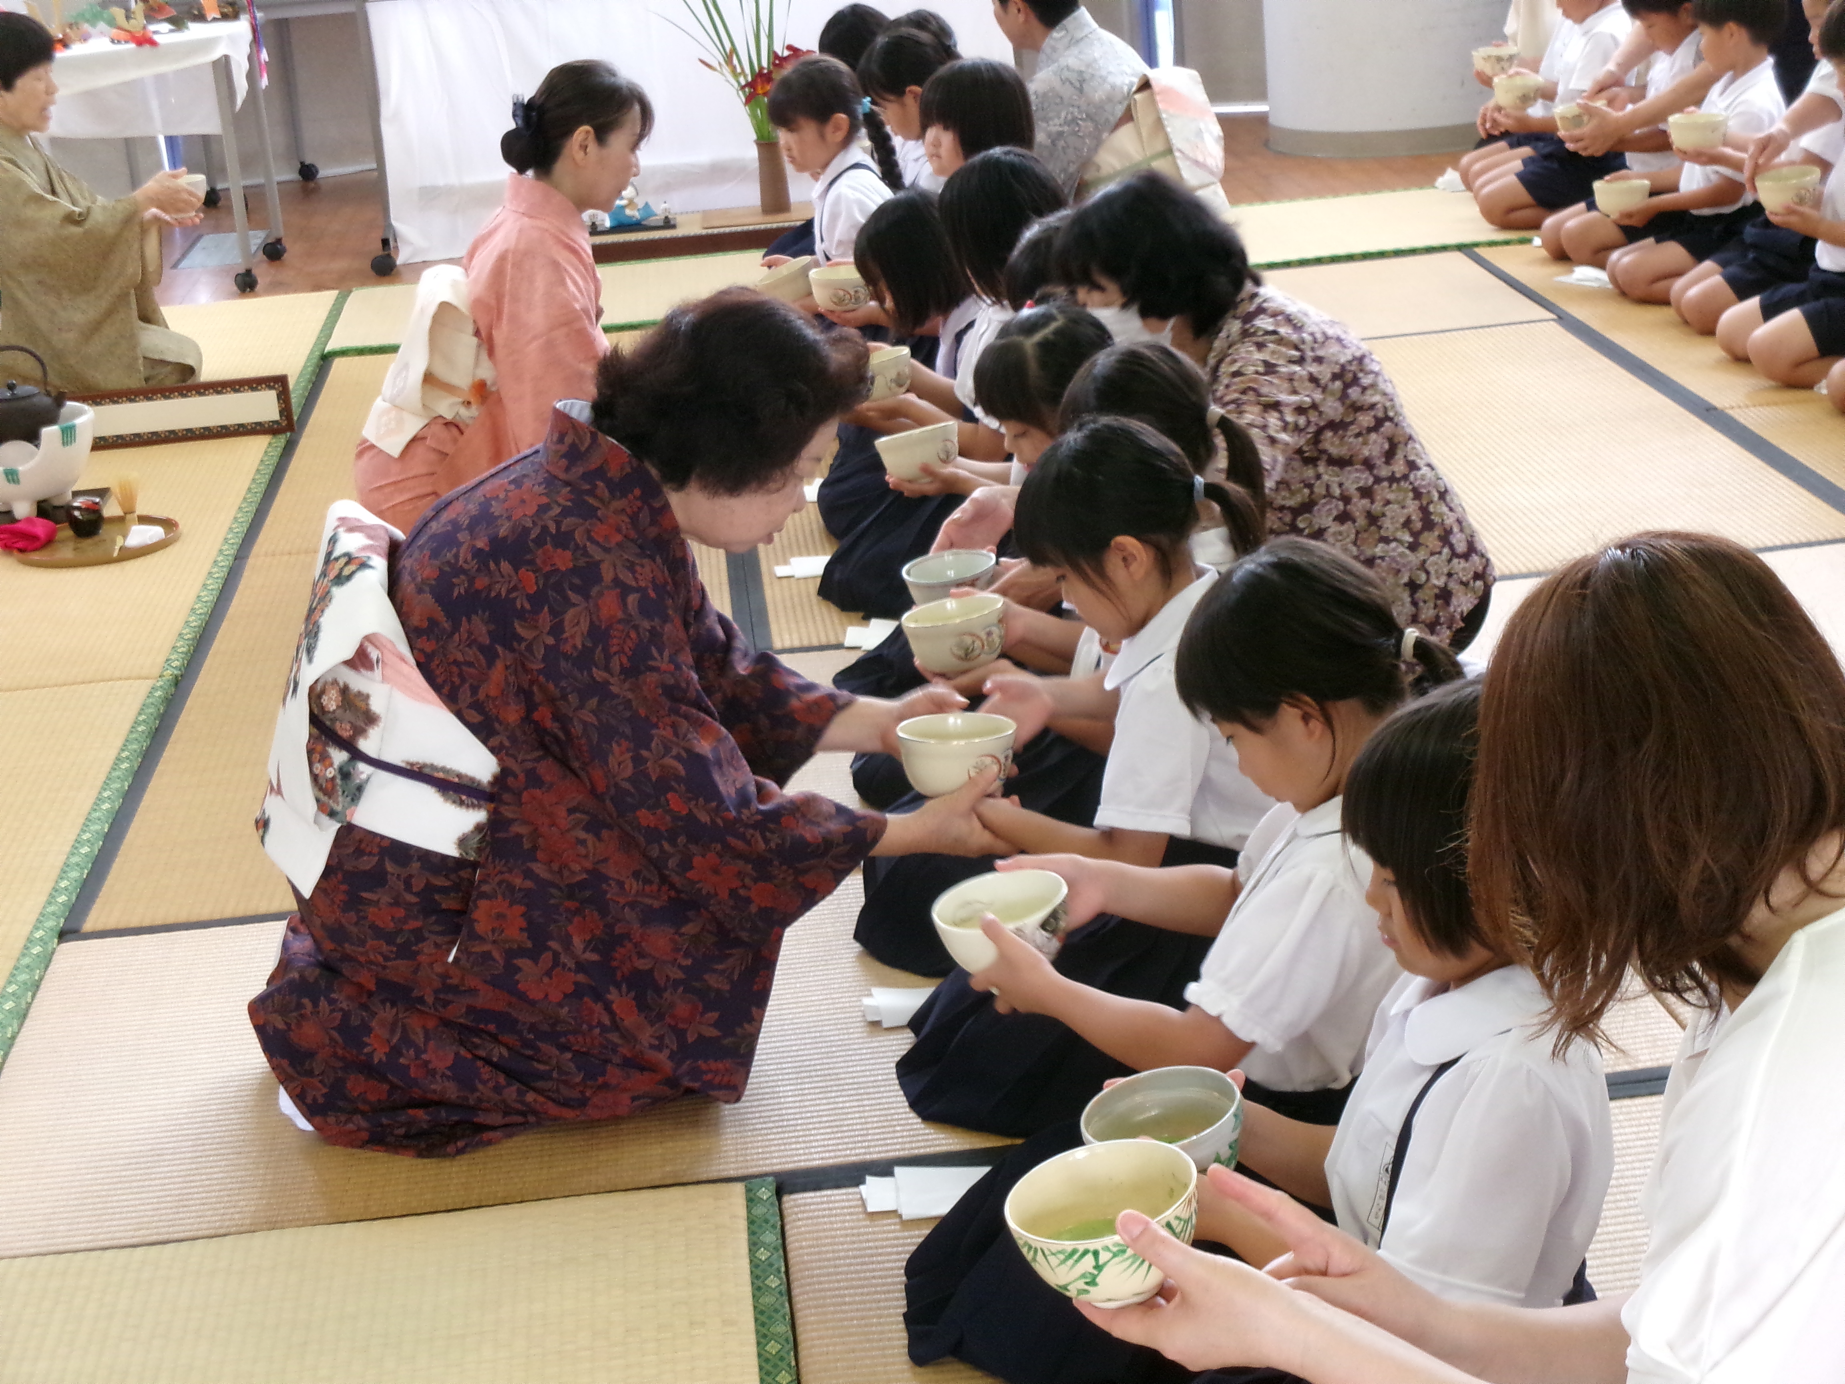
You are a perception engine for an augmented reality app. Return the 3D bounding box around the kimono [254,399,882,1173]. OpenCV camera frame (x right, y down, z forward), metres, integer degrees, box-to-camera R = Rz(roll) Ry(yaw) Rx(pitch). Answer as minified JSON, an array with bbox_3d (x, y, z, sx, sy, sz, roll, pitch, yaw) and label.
[{"bbox_3d":[-0.402,0.035,3.686,0.700,0.710,0.520,-9,17,-13],"label":"kimono"}]

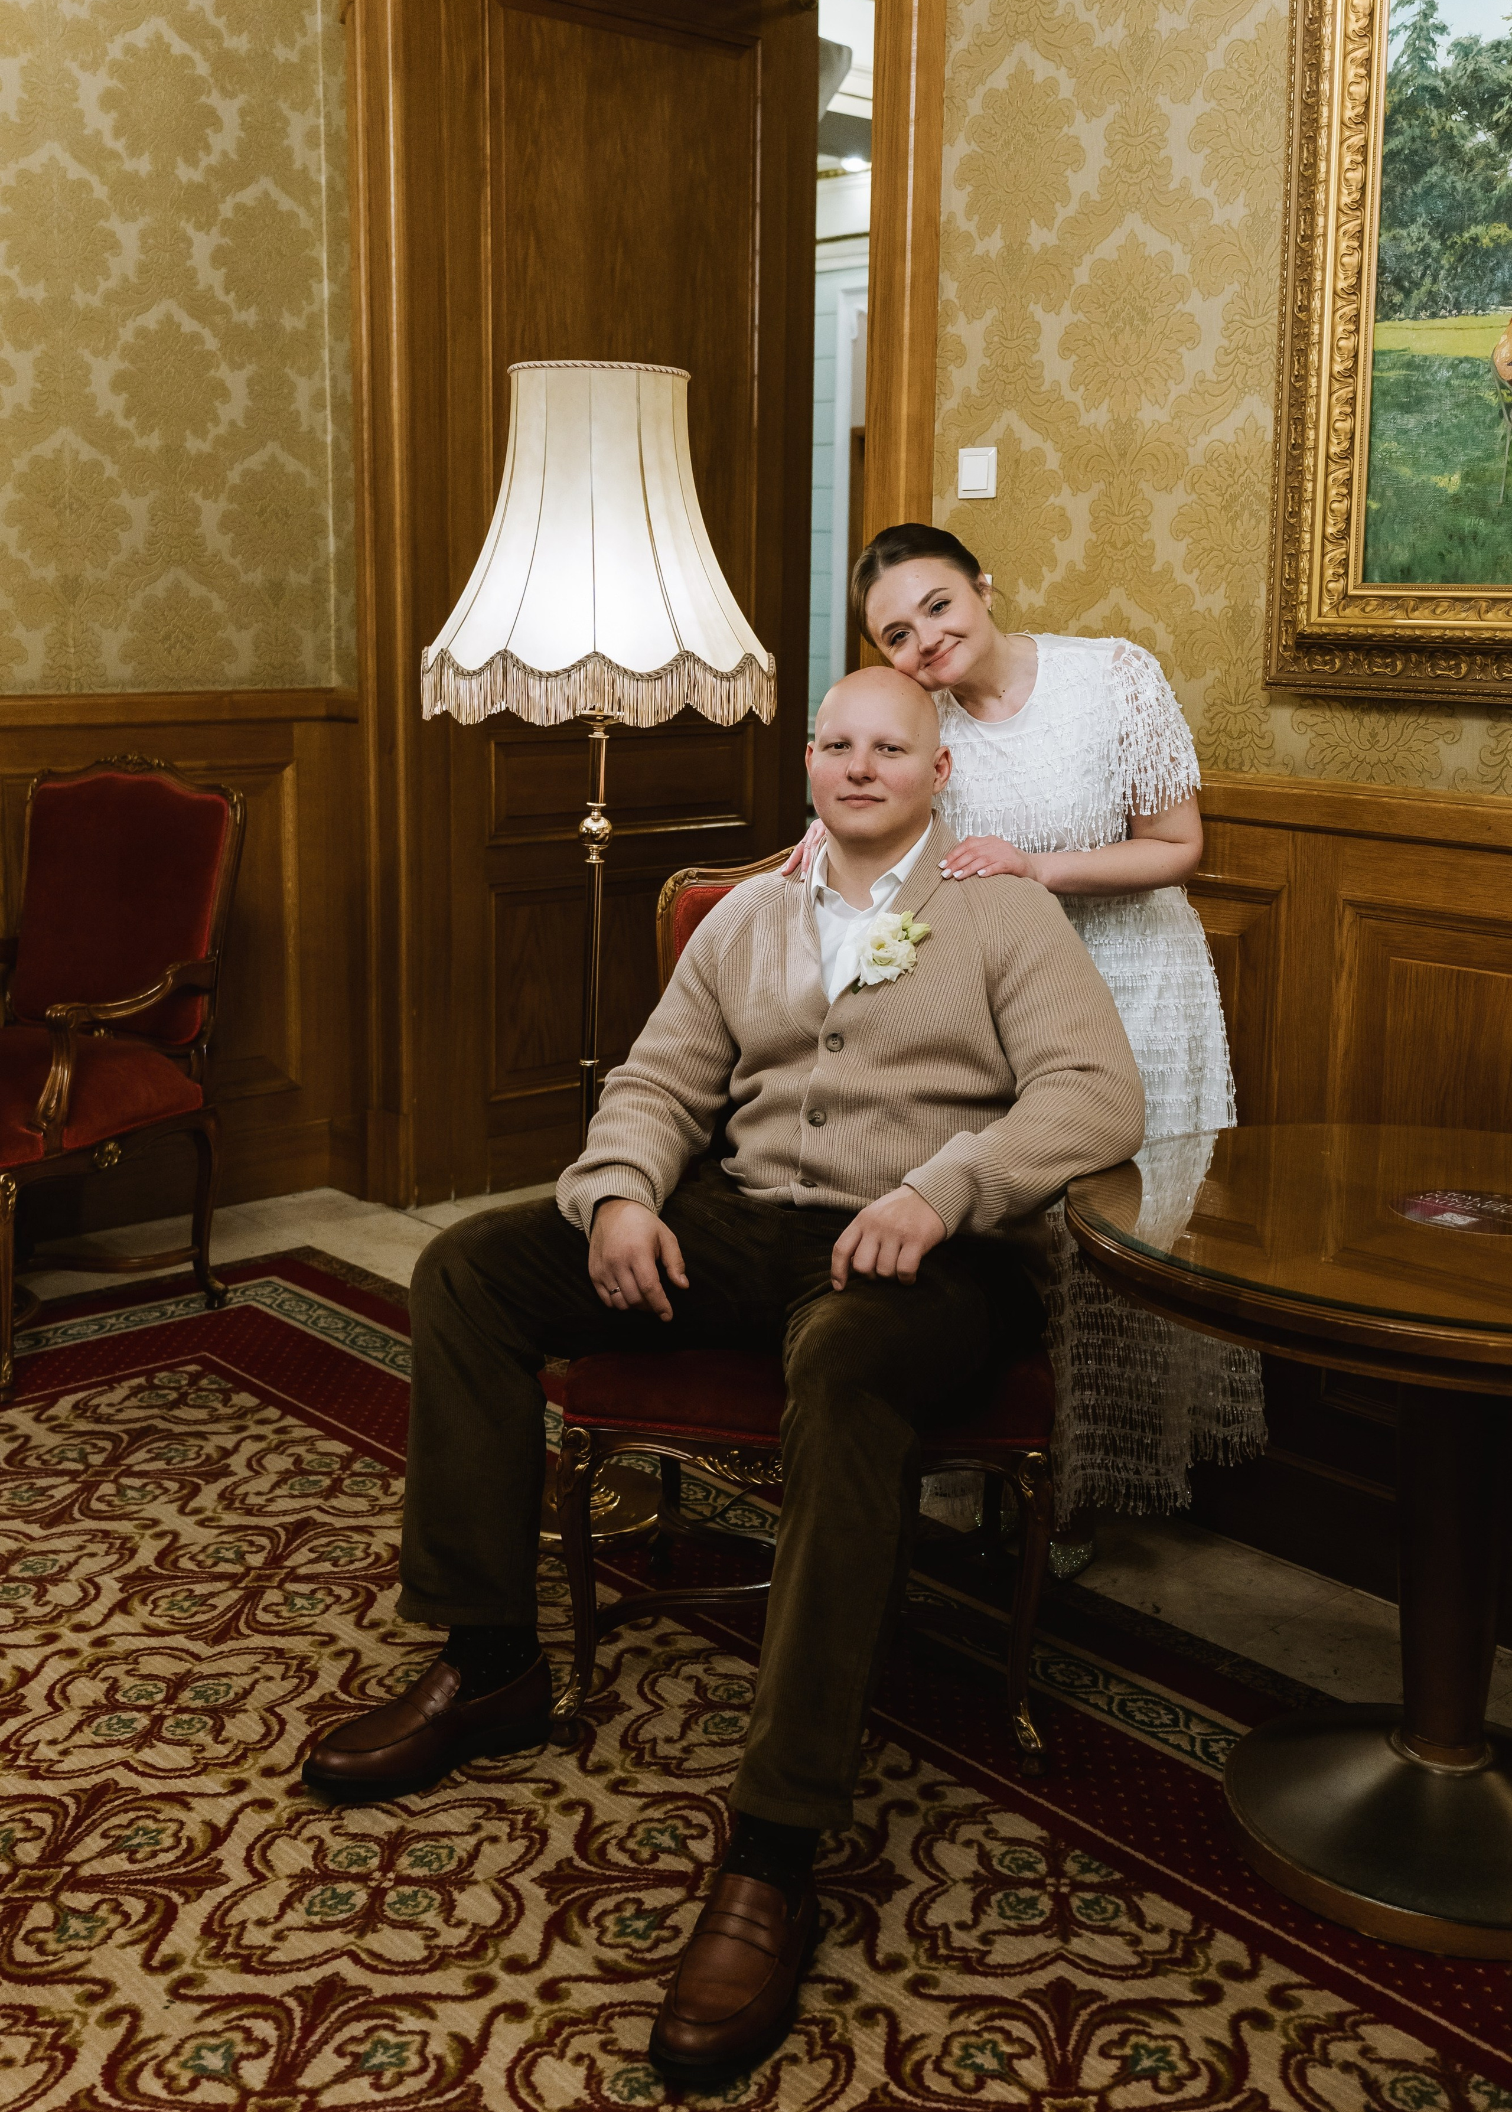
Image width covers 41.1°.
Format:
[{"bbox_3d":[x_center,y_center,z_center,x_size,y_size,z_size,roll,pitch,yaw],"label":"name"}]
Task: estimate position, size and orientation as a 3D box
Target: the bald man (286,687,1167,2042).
[{"bbox_3d":[-0.040,0.239,2.341,0.900,1.360,0.970,4,12,11],"label":"bald man"}]

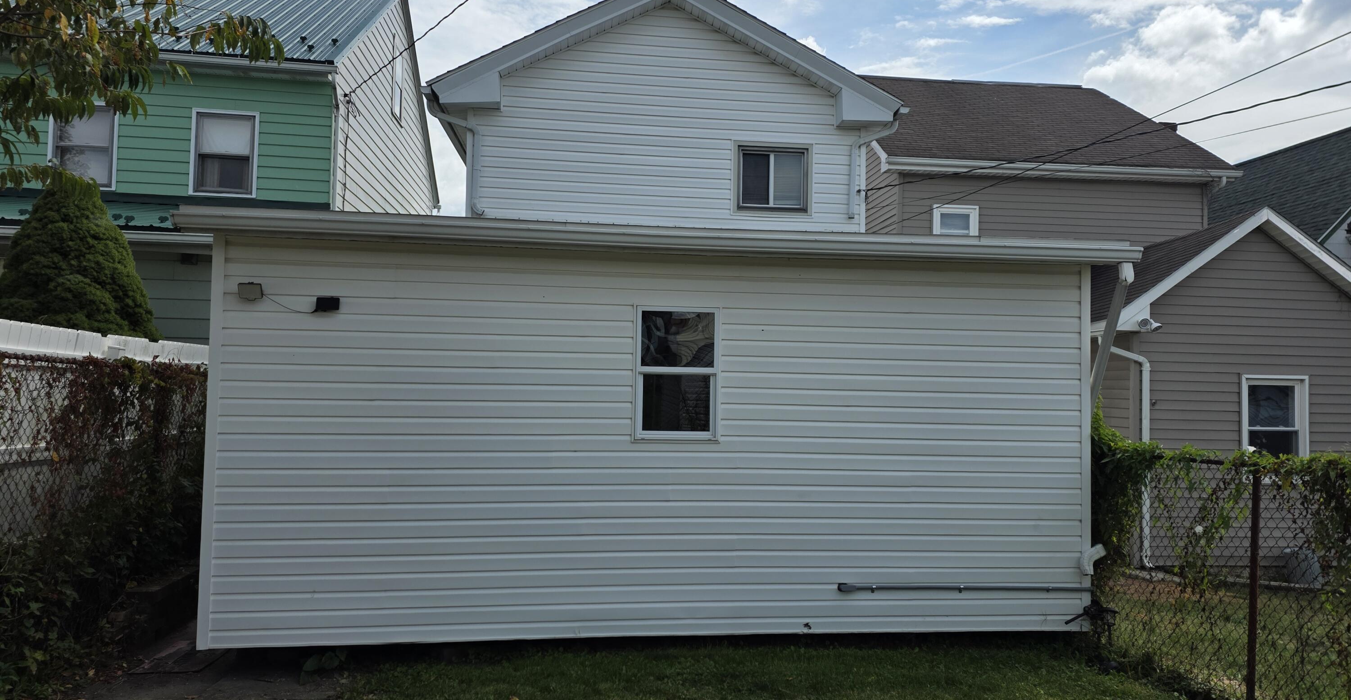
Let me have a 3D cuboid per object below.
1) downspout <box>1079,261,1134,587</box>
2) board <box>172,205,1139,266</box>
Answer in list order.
[{"bbox_3d":[2.766,0.458,5.826,0.295,2.060,0.280,1,-3,-7],"label":"downspout"},{"bbox_3d":[0.087,-0.683,5.427,5.850,0.165,0.160,1,-3,-7],"label":"board"}]

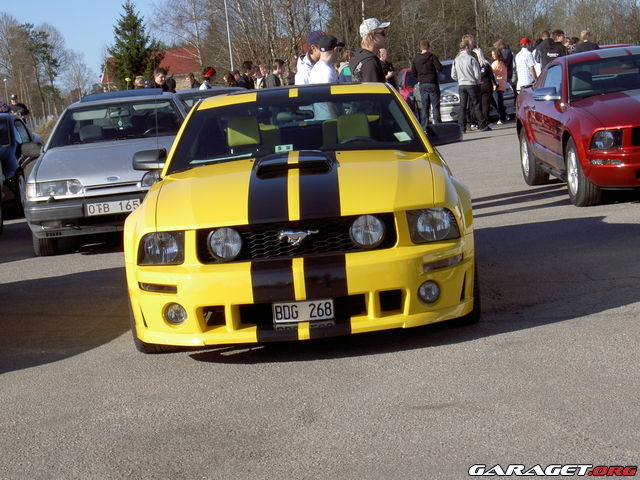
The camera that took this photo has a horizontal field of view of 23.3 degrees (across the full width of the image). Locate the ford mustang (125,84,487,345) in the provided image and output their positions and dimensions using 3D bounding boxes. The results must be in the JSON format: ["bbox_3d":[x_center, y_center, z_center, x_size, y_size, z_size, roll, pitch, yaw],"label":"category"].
[{"bbox_3d":[-0.101,-0.273,9.867,1.910,1.370,4.780,-5,6,1],"label":"ford mustang"}]

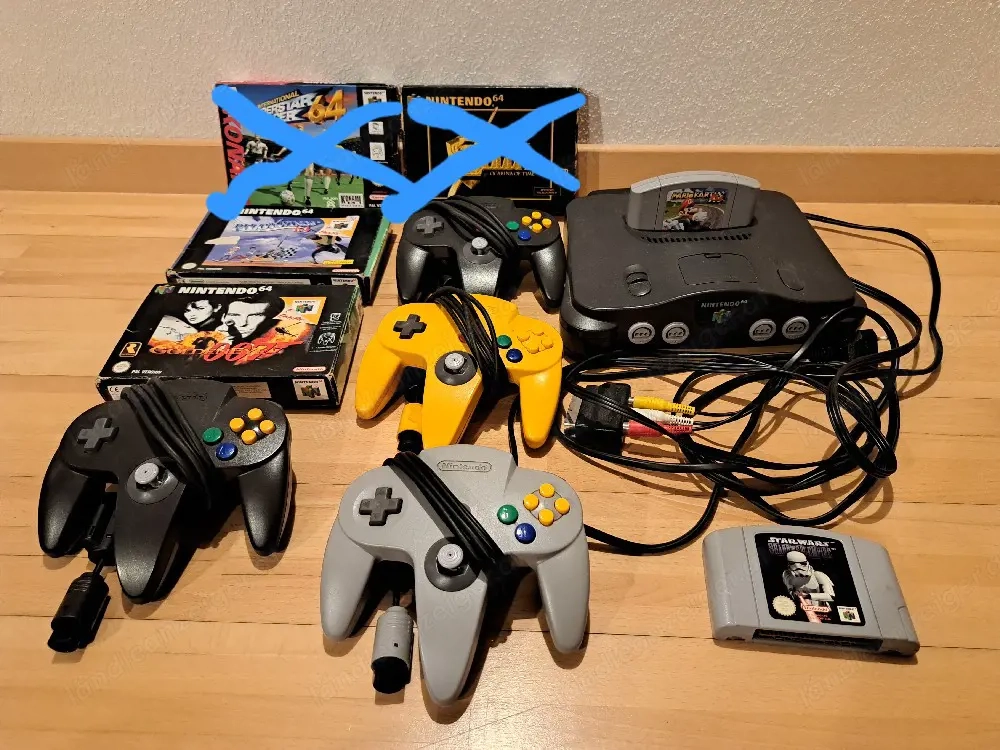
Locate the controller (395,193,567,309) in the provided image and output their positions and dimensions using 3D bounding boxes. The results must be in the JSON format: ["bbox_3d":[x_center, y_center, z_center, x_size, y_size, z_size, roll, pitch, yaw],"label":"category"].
[{"bbox_3d":[-0.019,-0.109,0.656,0.160,0.061,0.162,1,43,1],"label":"controller"}]

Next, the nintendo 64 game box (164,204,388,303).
[{"bbox_3d":[-0.213,-0.124,0.695,0.182,0.030,0.127,2,43,2],"label":"nintendo 64 game box"}]

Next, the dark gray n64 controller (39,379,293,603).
[{"bbox_3d":[-0.216,0.068,0.465,0.160,0.061,0.162,-2,43,-2],"label":"dark gray n64 controller"}]

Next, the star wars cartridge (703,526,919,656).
[{"bbox_3d":[0.188,0.130,0.430,0.116,0.018,0.073,3,43,3],"label":"star wars cartridge"}]

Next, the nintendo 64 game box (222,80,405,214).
[{"bbox_3d":[-0.198,-0.242,0.750,0.182,0.127,0.030,-1,22,-1],"label":"nintendo 64 game box"}]

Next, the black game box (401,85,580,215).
[{"bbox_3d":[-0.009,-0.240,0.748,0.182,0.127,0.030,0,24,0],"label":"black game box"}]

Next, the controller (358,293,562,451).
[{"bbox_3d":[-0.029,-0.002,0.540,0.160,0.061,0.162,8,43,8],"label":"controller"}]

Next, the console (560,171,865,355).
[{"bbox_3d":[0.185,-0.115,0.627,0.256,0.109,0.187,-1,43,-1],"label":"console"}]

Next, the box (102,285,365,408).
[{"bbox_3d":[-0.221,-0.028,0.597,0.184,0.032,0.126,0,42,0],"label":"box"}]

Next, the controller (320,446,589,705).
[{"bbox_3d":[-0.026,0.107,0.422,0.160,0.061,0.162,1,43,1],"label":"controller"}]

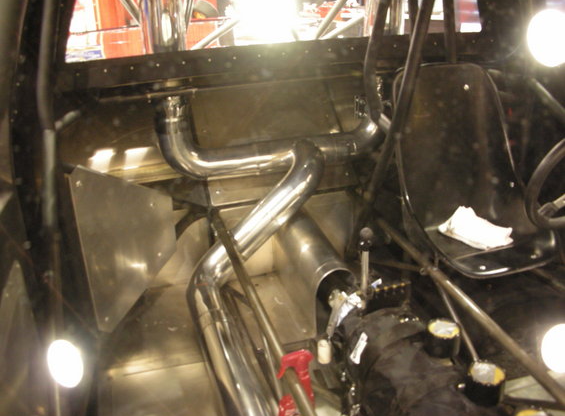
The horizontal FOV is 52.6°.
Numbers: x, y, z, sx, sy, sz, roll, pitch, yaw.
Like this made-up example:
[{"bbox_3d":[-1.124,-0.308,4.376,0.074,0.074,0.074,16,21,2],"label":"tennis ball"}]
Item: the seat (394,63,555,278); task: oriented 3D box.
[{"bbox_3d":[0.615,-0.129,1.845,0.460,0.560,0.510,-8,28,-15],"label":"seat"}]

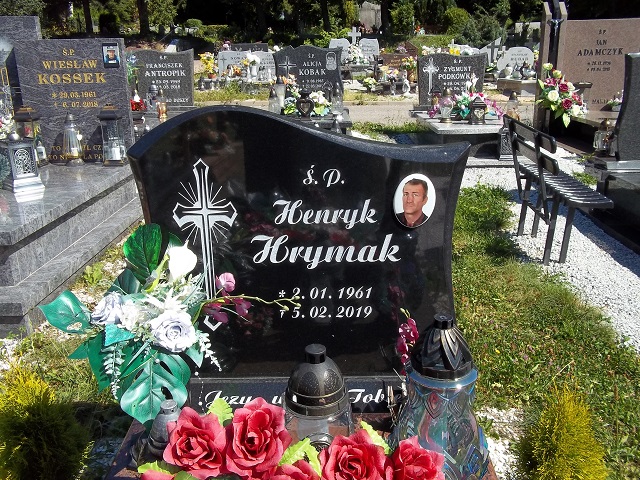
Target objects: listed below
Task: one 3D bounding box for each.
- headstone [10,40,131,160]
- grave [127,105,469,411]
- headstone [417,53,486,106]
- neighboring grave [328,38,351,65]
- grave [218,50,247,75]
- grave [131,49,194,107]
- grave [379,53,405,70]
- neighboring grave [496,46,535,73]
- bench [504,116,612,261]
[{"bbox_3d":[-1.836,-1.039,4.459,0.843,0.905,0.090,-1,17,1],"label":"headstone"},{"bbox_3d":[-0.046,0.051,1.355,0.752,0.694,0.140,-1,17,1],"label":"grave"},{"bbox_3d":[1.726,-2.099,7.760,0.883,0.674,0.110,-1,17,1],"label":"headstone"},{"bbox_3d":[0.489,-4.528,14.144,0.524,0.544,0.110,-1,17,1],"label":"neighboring grave"},{"bbox_3d":[-1.893,-3.879,13.118,0.675,0.572,0.110,-1,17,1],"label":"grave"},{"bbox_3d":[-2.035,-2.135,7.797,0.775,0.726,0.110,-1,17,1],"label":"grave"},{"bbox_3d":[1.650,-3.796,12.890,0.672,0.489,0.110,-1,17,1],"label":"grave"},{"bbox_3d":[4.173,-3.798,12.648,0.785,0.623,0.110,-1,17,1],"label":"neighboring grave"},{"bbox_3d":[1.413,-0.311,3.666,0.366,0.804,0.984,-1,17,1],"label":"bench"}]

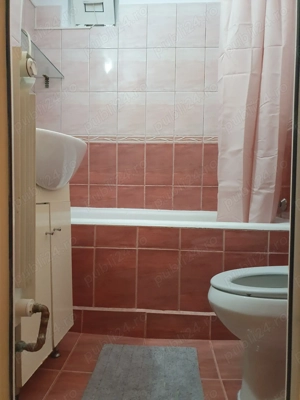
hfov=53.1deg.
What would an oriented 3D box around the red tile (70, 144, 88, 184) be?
[{"bbox_3d":[-0.533,-0.258,2.158,0.200,0.297,0.015,1,3,4],"label":"red tile"}]

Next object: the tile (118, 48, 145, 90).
[{"bbox_3d":[-0.125,-0.913,2.115,0.200,0.300,0.015,1,1,3],"label":"tile"}]

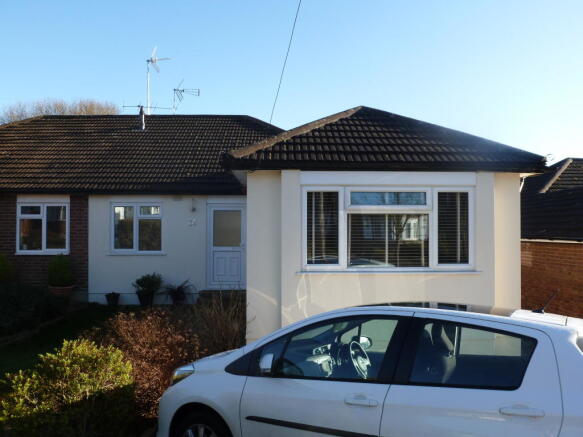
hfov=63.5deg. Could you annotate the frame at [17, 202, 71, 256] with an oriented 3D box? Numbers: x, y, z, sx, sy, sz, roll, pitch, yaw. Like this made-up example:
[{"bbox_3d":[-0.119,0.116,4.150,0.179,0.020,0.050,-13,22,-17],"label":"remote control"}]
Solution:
[{"bbox_3d":[-5.759,0.239,10.950,1.240,1.200,0.100,0,-1,0],"label":"frame"}]

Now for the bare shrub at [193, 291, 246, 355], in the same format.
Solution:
[{"bbox_3d":[-1.129,1.670,7.500,0.950,1.000,0.900,0,-1,0],"label":"bare shrub"}]

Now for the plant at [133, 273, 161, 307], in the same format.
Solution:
[{"bbox_3d":[-3.239,1.599,10.620,0.660,0.760,0.620,0,-1,0],"label":"plant"}]

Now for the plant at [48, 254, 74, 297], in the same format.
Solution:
[{"bbox_3d":[-5.035,1.278,10.300,0.550,0.980,0.550,0,-1,0],"label":"plant"}]

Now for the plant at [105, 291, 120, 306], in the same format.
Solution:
[{"bbox_3d":[-4.039,1.818,10.650,0.340,0.330,0.340,0,-1,0],"label":"plant"}]

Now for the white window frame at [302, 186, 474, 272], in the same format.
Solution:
[{"bbox_3d":[1.333,0.144,6.480,2.370,1.180,0.100,0,-1,0],"label":"white window frame"}]

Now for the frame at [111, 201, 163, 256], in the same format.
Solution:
[{"bbox_3d":[-3.595,0.239,10.950,1.210,1.200,0.100,0,-1,0],"label":"frame"}]

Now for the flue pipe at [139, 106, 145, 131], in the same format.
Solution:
[{"bbox_3d":[-4.486,-3.005,14.100,0.160,0.760,0.160,0,-1,0],"label":"flue pipe"}]

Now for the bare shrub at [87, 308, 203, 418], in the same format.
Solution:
[{"bbox_3d":[-1.777,1.753,5.700,1.420,1.150,1.250,0,-1,0],"label":"bare shrub"}]

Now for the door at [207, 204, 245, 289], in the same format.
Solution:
[{"bbox_3d":[-1.498,0.662,10.950,0.930,2.000,0.100,0,-1,0],"label":"door"}]

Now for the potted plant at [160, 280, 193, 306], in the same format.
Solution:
[{"bbox_3d":[-2.574,1.664,10.600,0.780,0.570,0.700,0,-1,0],"label":"potted plant"}]

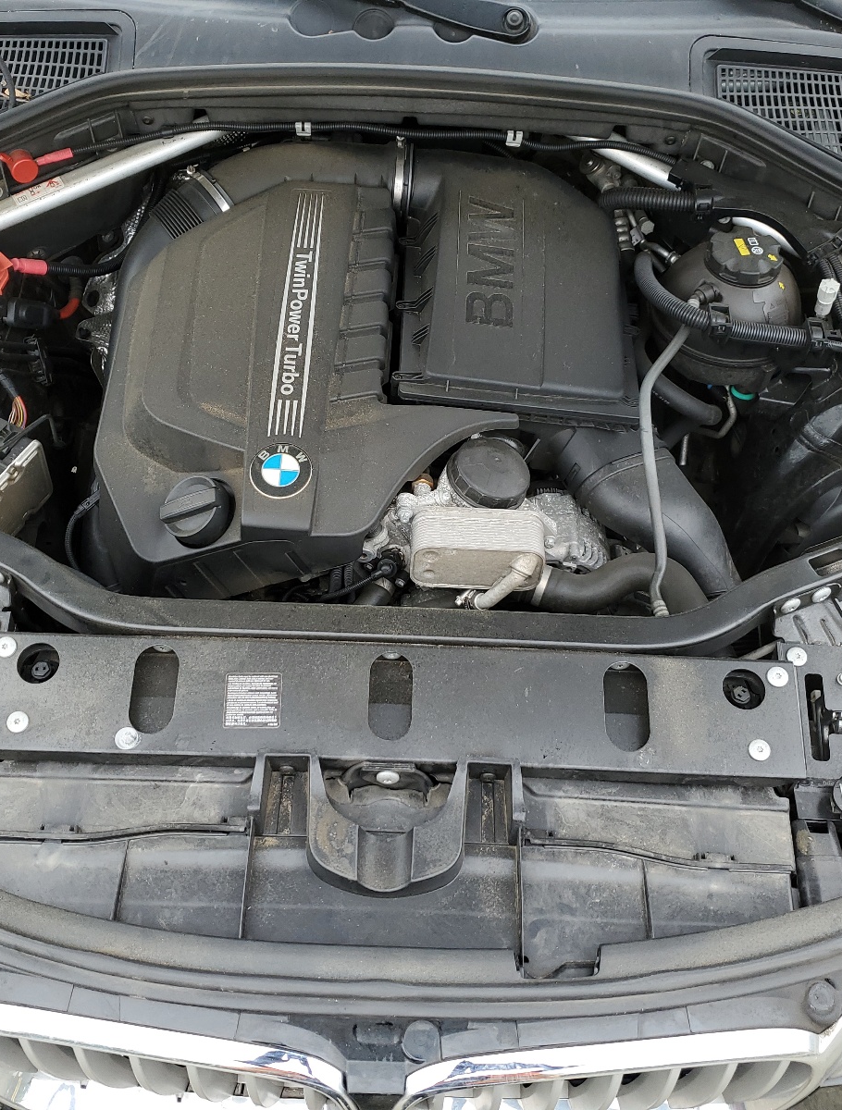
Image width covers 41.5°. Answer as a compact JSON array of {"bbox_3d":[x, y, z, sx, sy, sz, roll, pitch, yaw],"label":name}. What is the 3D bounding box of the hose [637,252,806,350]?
[{"bbox_3d":[0.332,-0.282,1.225,0.178,0.045,0.110,0,53,-2],"label":"hose"}]

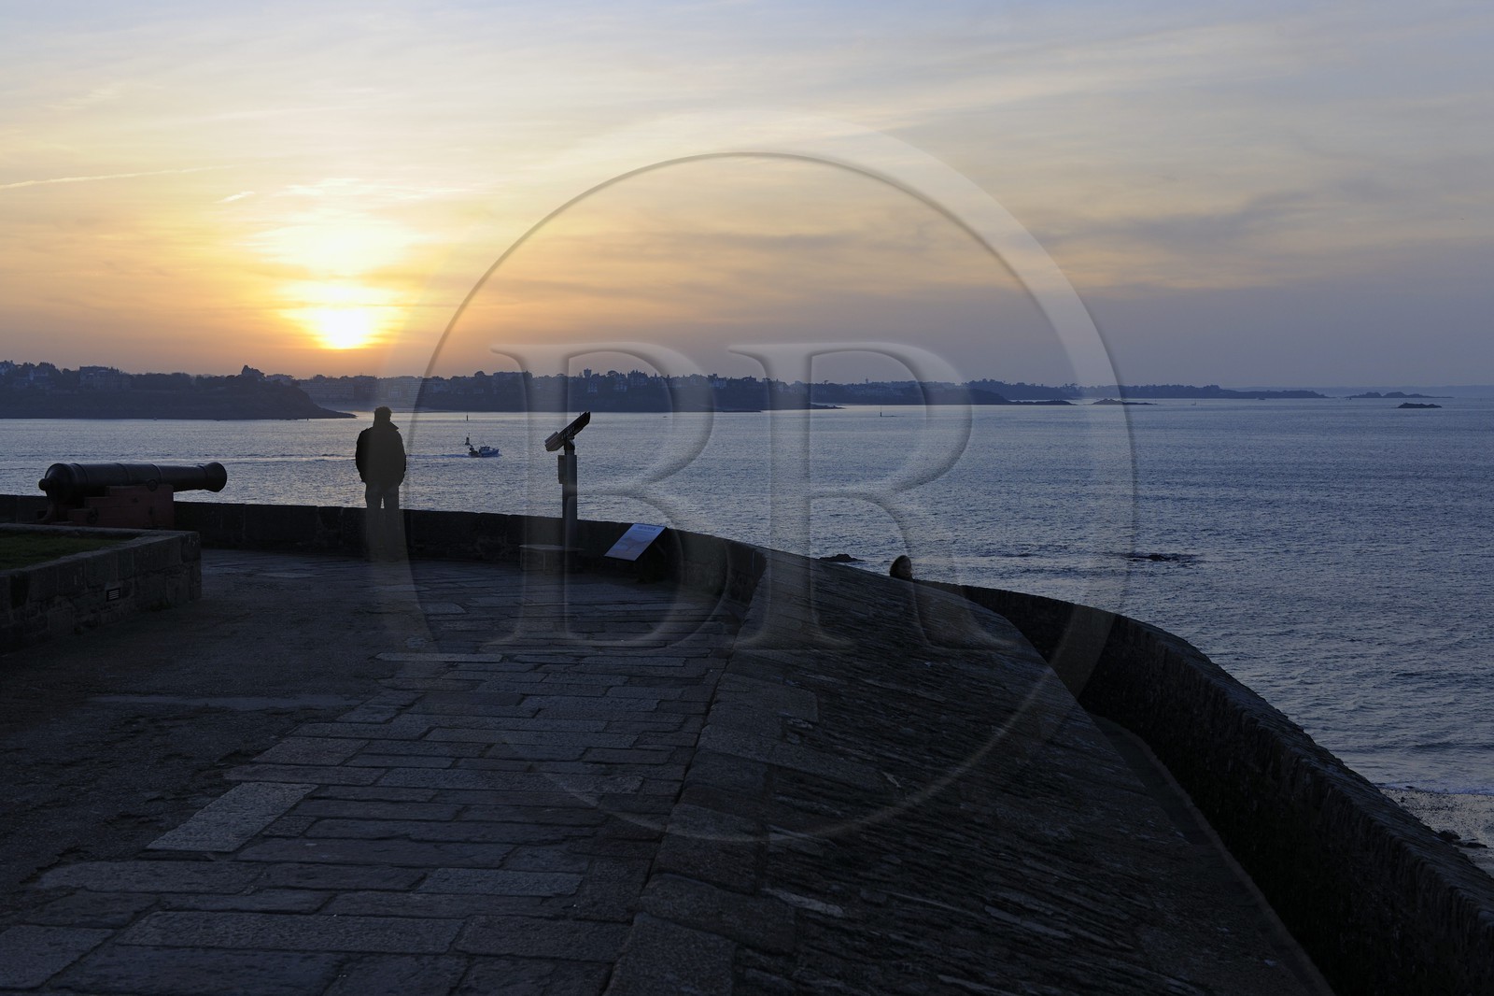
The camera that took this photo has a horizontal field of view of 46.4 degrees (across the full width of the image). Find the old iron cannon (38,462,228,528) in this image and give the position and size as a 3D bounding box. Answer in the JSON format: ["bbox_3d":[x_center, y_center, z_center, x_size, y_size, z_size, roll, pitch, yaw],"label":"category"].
[{"bbox_3d":[-6.950,0.115,19.750,0.800,1.070,2.620,2,4,27],"label":"old iron cannon"}]

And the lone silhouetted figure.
[{"bbox_3d":[-4.140,-0.165,19.700,0.580,1.750,0.340,-1,4,-9],"label":"lone silhouetted figure"}]

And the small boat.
[{"bbox_3d":[-76.000,-14.900,500.000,9.800,6.300,3.200,0,4,0],"label":"small boat"}]

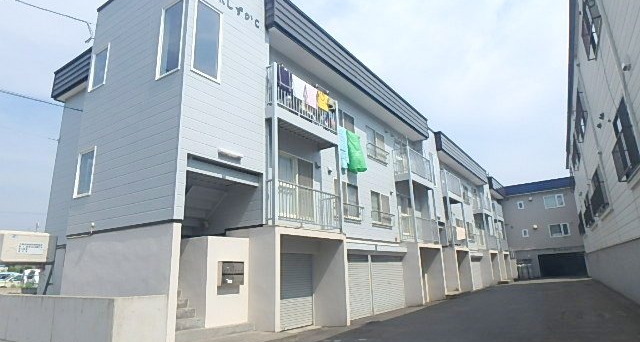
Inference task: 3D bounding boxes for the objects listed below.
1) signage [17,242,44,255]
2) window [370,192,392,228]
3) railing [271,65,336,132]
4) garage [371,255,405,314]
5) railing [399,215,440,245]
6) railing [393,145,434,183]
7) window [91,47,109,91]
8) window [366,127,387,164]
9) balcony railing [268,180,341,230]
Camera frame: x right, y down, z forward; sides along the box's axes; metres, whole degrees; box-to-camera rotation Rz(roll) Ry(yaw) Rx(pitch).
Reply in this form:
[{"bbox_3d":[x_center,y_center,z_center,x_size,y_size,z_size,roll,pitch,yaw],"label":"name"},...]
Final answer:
[{"bbox_3d":[-8.094,2.165,10.864,0.030,0.325,0.600,-11,-17,33],"label":"signage"},{"bbox_3d":[2.523,1.549,15.906,0.120,1.270,1.720,-11,-17,32],"label":"window"},{"bbox_3d":[-0.498,-1.753,10.485,0.640,1.120,2.840,-11,-17,33],"label":"railing"},{"bbox_3d":[2.687,4.371,15.147,0.120,2.020,2.900,-11,-17,32],"label":"garage"},{"bbox_3d":[4.308,2.576,16.564,0.700,1.070,2.850,-11,-17,33],"label":"railing"},{"bbox_3d":[4.166,-0.171,17.197,0.700,1.130,2.750,-11,-17,33],"label":"railing"},{"bbox_3d":[-5.453,-2.536,9.584,0.740,1.080,0.100,-11,-17,33],"label":"window"},{"bbox_3d":[2.417,-1.081,16.530,0.120,1.280,1.680,-11,-17,32],"label":"window"},{"bbox_3d":[-0.456,1.059,10.695,0.660,1.070,3.150,-11,-17,32],"label":"balcony railing"}]

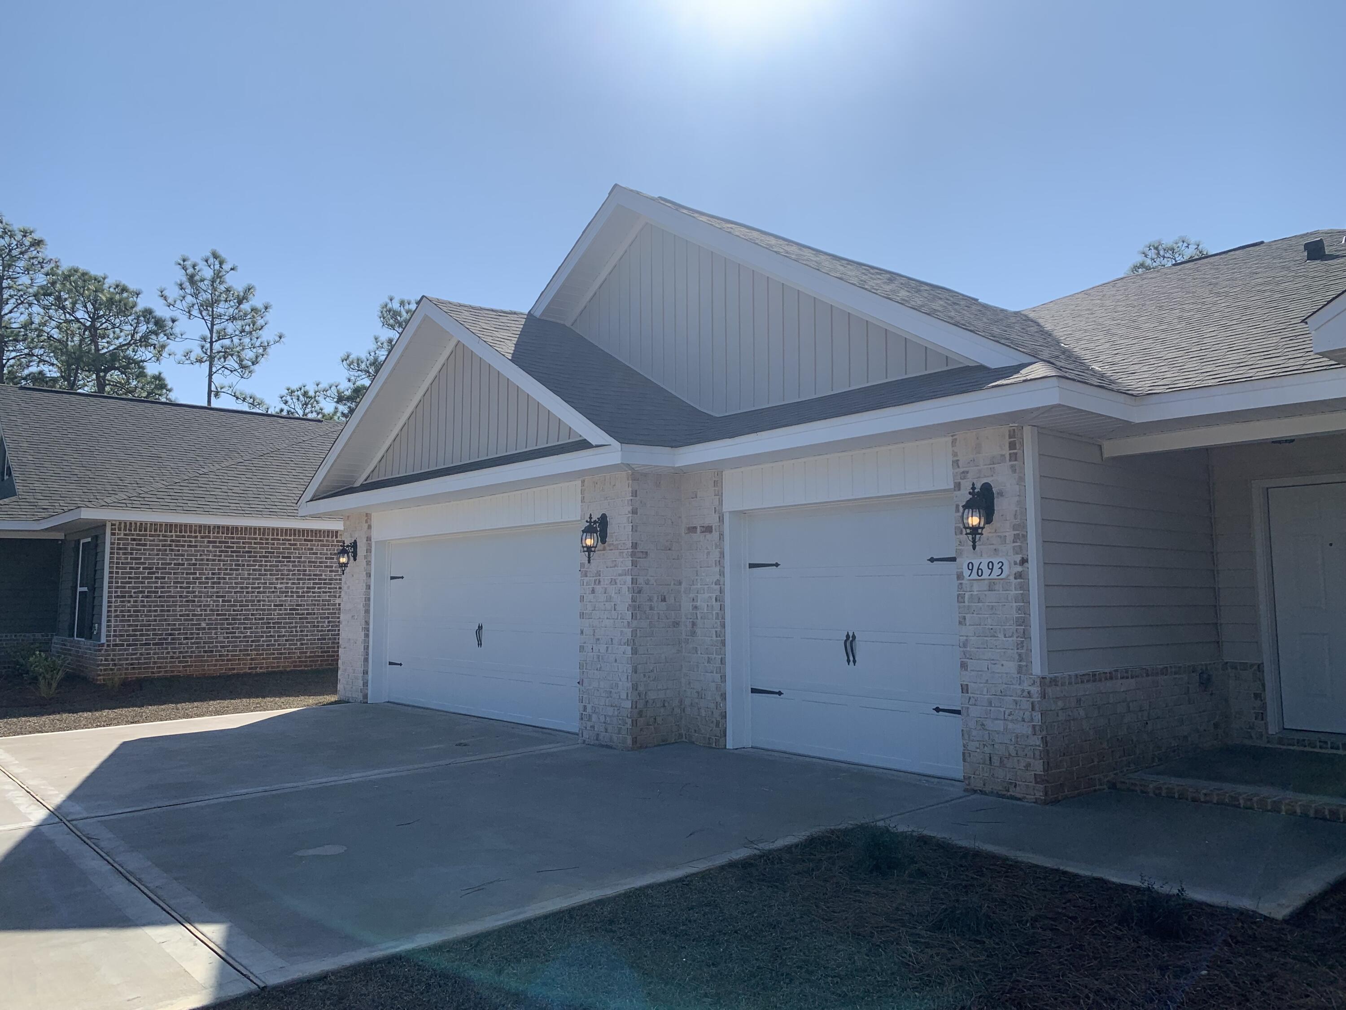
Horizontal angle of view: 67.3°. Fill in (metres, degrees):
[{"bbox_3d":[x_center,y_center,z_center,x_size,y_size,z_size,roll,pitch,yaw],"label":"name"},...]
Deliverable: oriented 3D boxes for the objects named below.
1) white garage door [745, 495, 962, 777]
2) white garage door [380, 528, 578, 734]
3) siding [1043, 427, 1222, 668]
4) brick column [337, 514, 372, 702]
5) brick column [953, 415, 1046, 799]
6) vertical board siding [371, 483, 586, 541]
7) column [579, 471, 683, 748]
[{"bbox_3d":[1.485,1.028,8.291,0.070,2.140,2.440,4,-7,-40],"label":"white garage door"},{"bbox_3d":[-2.215,1.378,11.738,0.070,2.140,4.870,4,-7,-40],"label":"white garage door"},{"bbox_3d":[3.666,0.406,7.982,2.874,1.718,0.060,4,-7,-40],"label":"siding"},{"bbox_3d":[-4.275,1.453,14.137,0.350,2.549,0.994,4,-7,-40],"label":"brick column"},{"bbox_3d":[2.389,0.751,7.184,0.300,2.551,0.623,4,-7,-40],"label":"brick column"},{"bbox_3d":[-2.487,0.137,11.884,0.060,0.381,4.940,4,-7,-40],"label":"vertical board siding"},{"bbox_3d":[-0.406,1.014,9.774,0.625,2.551,0.820,4,-7,-40],"label":"column"}]

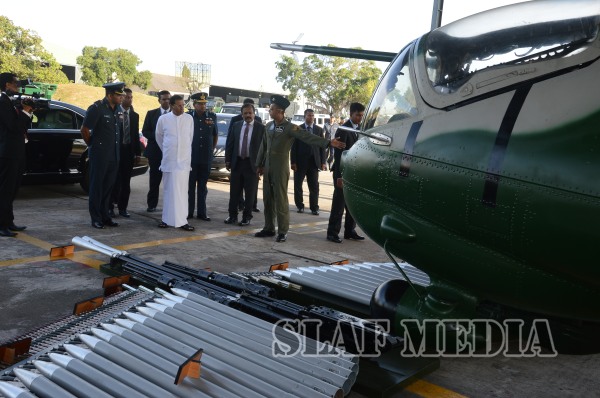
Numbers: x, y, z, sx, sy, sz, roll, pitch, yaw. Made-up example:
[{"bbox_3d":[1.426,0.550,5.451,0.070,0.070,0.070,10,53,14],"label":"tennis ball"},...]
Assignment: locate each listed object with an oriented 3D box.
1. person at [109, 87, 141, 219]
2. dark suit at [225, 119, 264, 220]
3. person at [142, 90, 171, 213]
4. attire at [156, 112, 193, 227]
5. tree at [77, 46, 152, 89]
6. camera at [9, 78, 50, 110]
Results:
[{"bbox_3d":[-2.419,-0.649,8.351,0.480,1.755,0.320,1,8,-22],"label":"person"},{"bbox_3d":[-0.777,-0.403,8.388,0.530,1.440,0.310,3,7,-6],"label":"dark suit"},{"bbox_3d":[-2.076,-0.709,8.980,0.500,1.775,0.320,1,7,-18],"label":"person"},{"bbox_3d":[-1.604,-0.388,7.687,0.480,1.450,0.310,0,8,-27],"label":"attire"},{"bbox_3d":[-18.712,-11.601,60.205,7.600,7.337,7.200,5,7,-1],"label":"tree"},{"bbox_3d":[-2.890,-1.106,6.400,0.420,0.300,0.180,2,8,-23],"label":"camera"}]

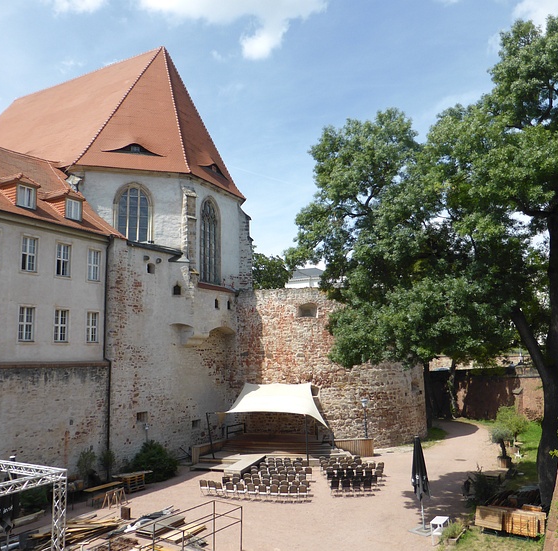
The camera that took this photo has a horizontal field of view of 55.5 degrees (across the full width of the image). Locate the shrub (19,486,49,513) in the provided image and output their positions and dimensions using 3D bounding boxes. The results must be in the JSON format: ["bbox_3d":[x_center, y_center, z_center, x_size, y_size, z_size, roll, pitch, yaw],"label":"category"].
[{"bbox_3d":[-12.528,11.337,27.126,1.200,1.150,1.300,-6,-10,30],"label":"shrub"}]

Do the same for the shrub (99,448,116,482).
[{"bbox_3d":[-10.533,11.714,32.760,1.050,2.050,1.050,-1,-9,0],"label":"shrub"}]

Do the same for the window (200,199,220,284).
[{"bbox_3d":[-5.978,-2.893,45.997,0.400,7.600,2.850,-6,-10,30],"label":"window"}]

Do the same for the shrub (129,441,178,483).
[{"bbox_3d":[-8.042,11.766,34.063,2.300,2.250,2.900,-6,-10,30],"label":"shrub"}]

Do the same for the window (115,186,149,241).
[{"bbox_3d":[-11.702,-4.971,42.740,2.950,4.900,0.400,1,-9,-15],"label":"window"}]

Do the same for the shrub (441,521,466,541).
[{"bbox_3d":[7.062,10.181,21.252,0.900,0.600,0.950,-7,-11,35],"label":"shrub"}]

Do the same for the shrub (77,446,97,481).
[{"bbox_3d":[-11.469,11.493,31.705,1.150,2.200,1.150,-1,-9,0],"label":"shrub"}]

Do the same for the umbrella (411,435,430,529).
[{"bbox_3d":[6.158,9.036,23.064,0.750,3.750,0.750,-1,-9,0],"label":"umbrella"}]

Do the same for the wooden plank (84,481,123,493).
[{"bbox_3d":[-9.331,11.284,28.323,0.520,0.050,2.250,-5,-10,26],"label":"wooden plank"}]

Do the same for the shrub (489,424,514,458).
[{"bbox_3d":[14.865,11.180,35.404,1.600,1.850,1.600,-1,-9,0],"label":"shrub"}]

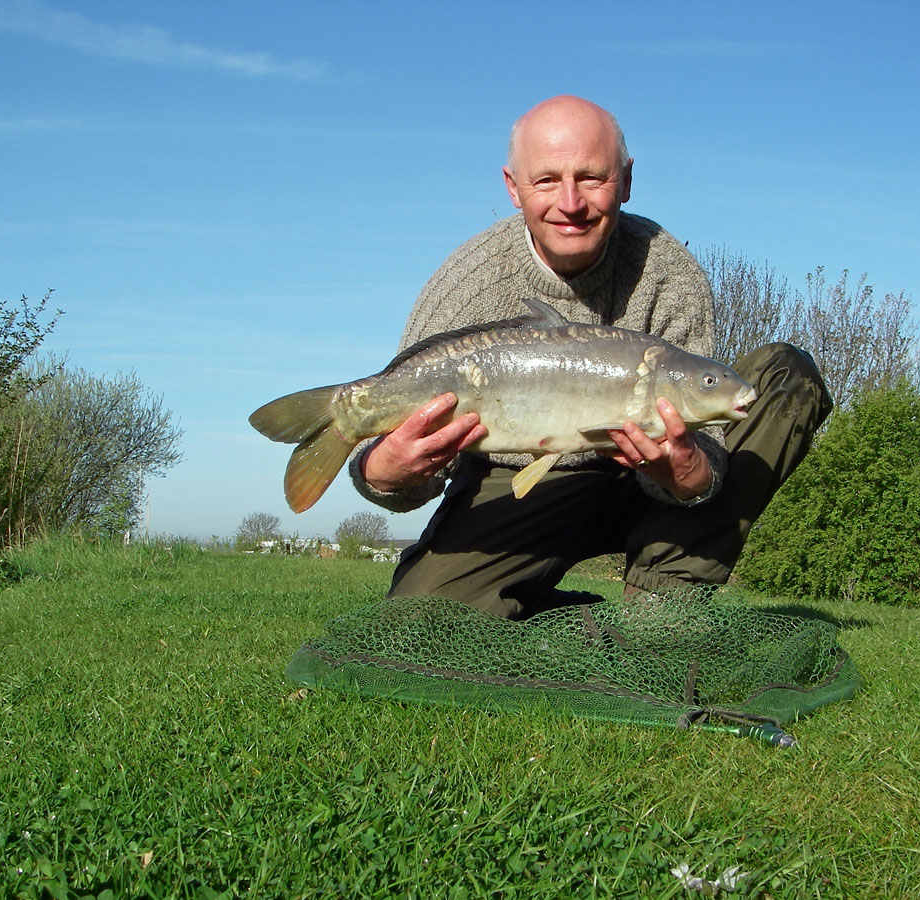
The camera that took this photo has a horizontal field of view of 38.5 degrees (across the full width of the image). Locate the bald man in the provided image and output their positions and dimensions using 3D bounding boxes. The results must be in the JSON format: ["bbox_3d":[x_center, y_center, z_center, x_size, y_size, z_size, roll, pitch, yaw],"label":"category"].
[{"bbox_3d":[0.205,-0.139,1.995,0.700,0.800,0.840,0,-4,5],"label":"bald man"}]

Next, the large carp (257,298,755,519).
[{"bbox_3d":[0.054,-0.057,1.660,0.640,0.260,0.130,-2,-4,2],"label":"large carp"}]

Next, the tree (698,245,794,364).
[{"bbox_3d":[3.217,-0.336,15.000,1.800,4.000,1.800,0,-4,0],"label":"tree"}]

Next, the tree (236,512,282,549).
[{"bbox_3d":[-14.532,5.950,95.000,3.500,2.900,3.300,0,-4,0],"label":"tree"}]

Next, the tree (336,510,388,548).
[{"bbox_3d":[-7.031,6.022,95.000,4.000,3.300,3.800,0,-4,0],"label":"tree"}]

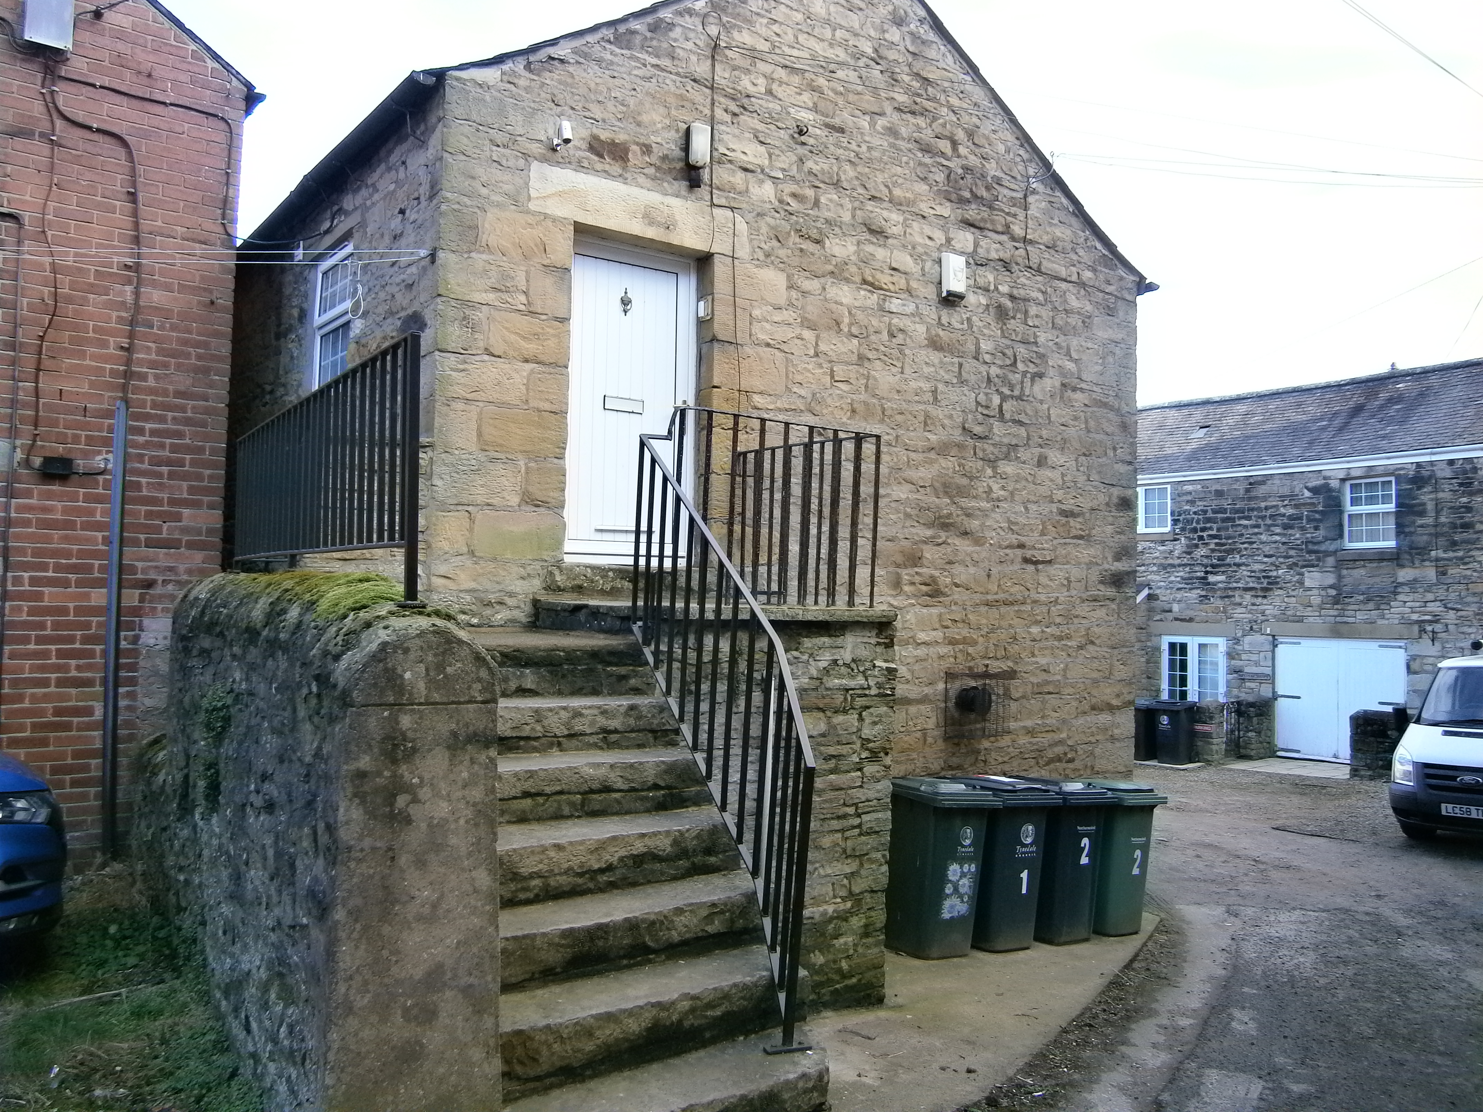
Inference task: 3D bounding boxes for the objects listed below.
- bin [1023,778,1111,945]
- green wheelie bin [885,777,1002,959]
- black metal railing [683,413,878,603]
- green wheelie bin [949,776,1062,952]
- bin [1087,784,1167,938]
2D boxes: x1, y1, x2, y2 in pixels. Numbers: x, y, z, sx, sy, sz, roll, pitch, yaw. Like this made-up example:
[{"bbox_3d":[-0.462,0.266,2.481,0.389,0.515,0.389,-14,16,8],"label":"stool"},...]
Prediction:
[{"bbox_3d":[2.157,2.130,7.911,0.580,1.060,0.730,9,-5,-36],"label":"bin"},{"bbox_3d":[1.180,1.982,7.220,0.580,1.060,0.730,9,-5,-34],"label":"green wheelie bin"},{"bbox_3d":[-0.172,-0.197,6.328,1.311,0.960,1.380,2,-3,-36],"label":"black metal railing"},{"bbox_3d":[1.652,2.053,7.543,0.580,1.060,0.730,9,-5,-36],"label":"green wheelie bin"},{"bbox_3d":[2.653,2.207,8.297,0.580,1.060,0.730,9,-5,-39],"label":"bin"}]

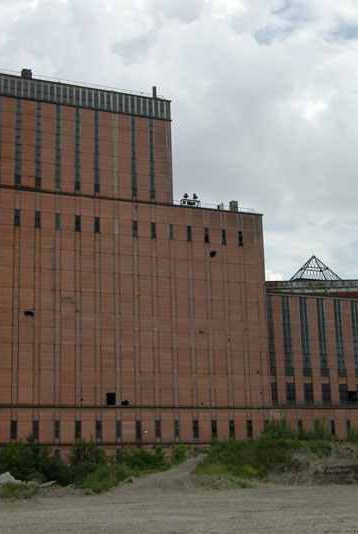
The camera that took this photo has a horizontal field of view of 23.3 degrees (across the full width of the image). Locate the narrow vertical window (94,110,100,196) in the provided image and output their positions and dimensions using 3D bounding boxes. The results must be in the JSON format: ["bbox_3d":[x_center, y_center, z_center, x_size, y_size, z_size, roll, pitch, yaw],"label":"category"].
[{"bbox_3d":[-13.738,-19.448,145.587,0.924,14.647,0.300,4,-14,-24],"label":"narrow vertical window"}]

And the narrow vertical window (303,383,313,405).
[{"bbox_3d":[23.608,23.116,157.271,1.909,3.737,0.300,4,-14,-24],"label":"narrow vertical window"}]

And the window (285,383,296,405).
[{"bbox_3d":[20.118,22.861,155.723,1.904,3.711,0.300,4,-14,-24],"label":"window"}]

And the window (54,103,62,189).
[{"bbox_3d":[-19.886,-19.880,142.855,0.925,14.636,0.300,4,-14,-24],"label":"window"}]

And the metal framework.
[{"bbox_3d":[27.445,0.381,177.357,10.396,5.708,5.198,4,-14,-24],"label":"metal framework"}]

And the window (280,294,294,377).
[{"bbox_3d":[19.814,12.616,158.086,1.883,14.623,0.300,4,-14,-24],"label":"window"}]

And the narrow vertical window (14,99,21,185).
[{"bbox_3d":[-25.942,-20.232,140.147,0.957,14.444,0.300,4,-14,-24],"label":"narrow vertical window"}]

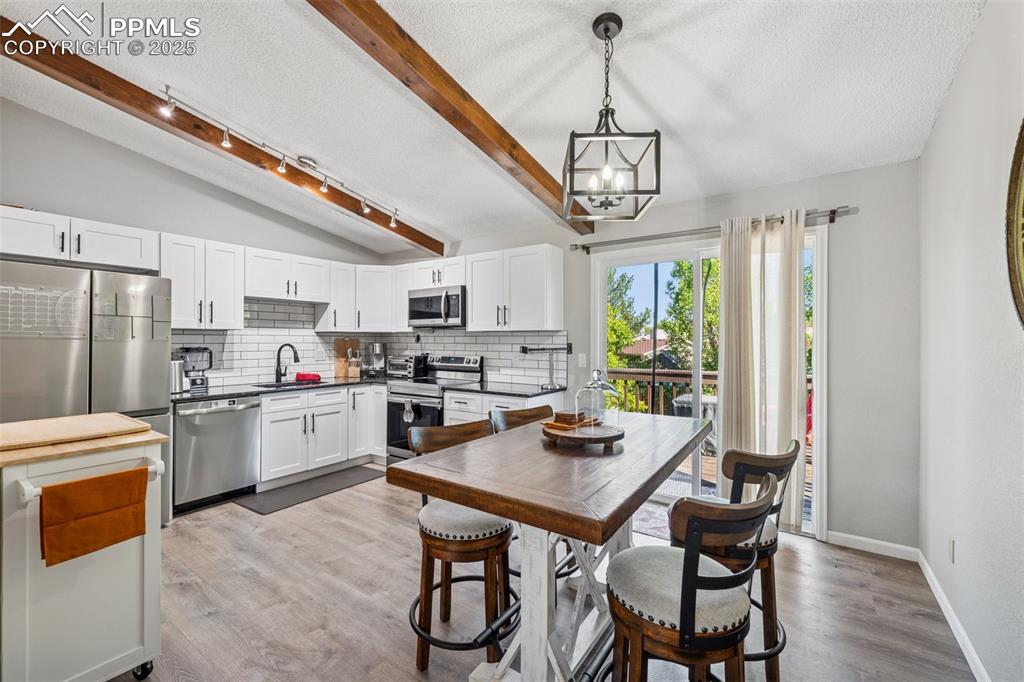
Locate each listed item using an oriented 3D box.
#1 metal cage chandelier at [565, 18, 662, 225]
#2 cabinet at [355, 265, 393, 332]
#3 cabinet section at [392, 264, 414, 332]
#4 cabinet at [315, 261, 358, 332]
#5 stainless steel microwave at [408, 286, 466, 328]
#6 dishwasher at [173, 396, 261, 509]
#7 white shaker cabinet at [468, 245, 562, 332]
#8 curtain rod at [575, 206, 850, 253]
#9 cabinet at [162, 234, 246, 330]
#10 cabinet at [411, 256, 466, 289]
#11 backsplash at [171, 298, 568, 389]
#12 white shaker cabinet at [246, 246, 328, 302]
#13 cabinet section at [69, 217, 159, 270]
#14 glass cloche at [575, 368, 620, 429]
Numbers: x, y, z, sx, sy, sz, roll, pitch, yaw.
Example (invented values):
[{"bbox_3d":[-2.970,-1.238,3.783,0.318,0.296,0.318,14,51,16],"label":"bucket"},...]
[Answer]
[{"bbox_3d":[0.424,-1.000,1.890,0.352,0.830,0.348,0,0,2],"label":"metal cage chandelier"},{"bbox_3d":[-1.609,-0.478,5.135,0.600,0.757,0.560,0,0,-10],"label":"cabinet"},{"bbox_3d":[-1.133,-0.479,4.929,0.362,0.756,0.315,0,0,35],"label":"cabinet section"},{"bbox_3d":[-1.978,-0.478,4.787,0.315,0.757,0.312,0,0,35],"label":"cabinet"},{"bbox_3d":[-0.703,-0.342,4.555,0.760,0.404,0.403,0,0,34],"label":"stainless steel microwave"},{"bbox_3d":[-2.567,0.861,3.584,0.619,0.820,0.604,0,0,34],"label":"dishwasher"},{"bbox_3d":[0.011,-0.469,4.110,0.915,0.750,0.330,0,0,34],"label":"white shaker cabinet"},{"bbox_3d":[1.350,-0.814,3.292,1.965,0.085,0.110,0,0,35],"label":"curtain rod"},{"bbox_3d":[-2.727,-0.475,3.716,0.315,0.757,0.606,0,0,35],"label":"cabinet"},{"bbox_3d":[-0.680,-0.695,4.585,0.763,0.301,0.330,0,0,34],"label":"cabinet"},{"bbox_3d":[-1.259,0.013,3.752,2.680,0.826,2.364,0,0,35],"label":"backsplash"},{"bbox_3d":[-2.292,-0.625,4.276,0.327,0.451,0.842,0,0,34],"label":"white shaker cabinet"},{"bbox_3d":[-3.059,-0.708,3.265,0.315,0.298,0.494,0,0,35],"label":"cabinet section"},{"bbox_3d":[0.323,0.225,1.610,0.165,0.234,0.165,0,0,34],"label":"glass cloche"}]

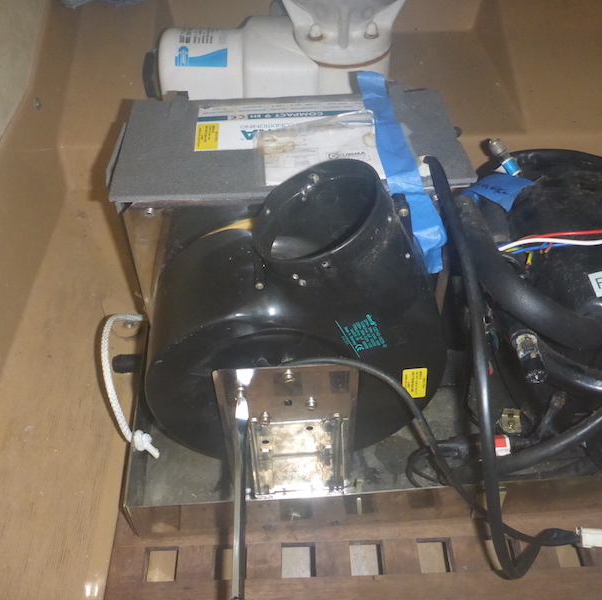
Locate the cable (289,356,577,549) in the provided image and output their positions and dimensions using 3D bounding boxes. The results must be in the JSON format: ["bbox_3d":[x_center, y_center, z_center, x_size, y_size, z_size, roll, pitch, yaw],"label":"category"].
[{"bbox_3d":[0.121,0.139,0.562,0.265,0.178,0.105,-3,49,-2],"label":"cable"}]

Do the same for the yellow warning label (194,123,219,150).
[{"bbox_3d":[-0.091,-0.160,0.631,0.021,0.002,0.044,-3,49,-2],"label":"yellow warning label"}]

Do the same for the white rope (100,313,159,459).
[{"bbox_3d":[-0.171,0.078,0.657,0.068,0.059,0.167,-3,49,-2],"label":"white rope"}]

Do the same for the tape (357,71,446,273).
[{"bbox_3d":[0.099,-0.133,0.669,0.073,0.127,0.200,-3,49,-2],"label":"tape"}]

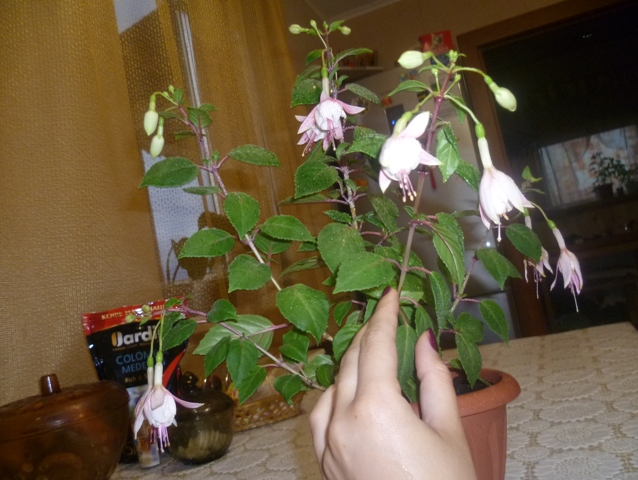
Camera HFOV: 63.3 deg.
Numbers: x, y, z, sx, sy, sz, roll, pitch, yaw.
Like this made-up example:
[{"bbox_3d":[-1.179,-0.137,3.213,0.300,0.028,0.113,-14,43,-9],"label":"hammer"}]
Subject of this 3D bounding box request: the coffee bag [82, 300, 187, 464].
[{"bbox_3d":[-0.247,0.201,0.720,0.140,0.205,0.055,-11,-2,-10],"label":"coffee bag"}]

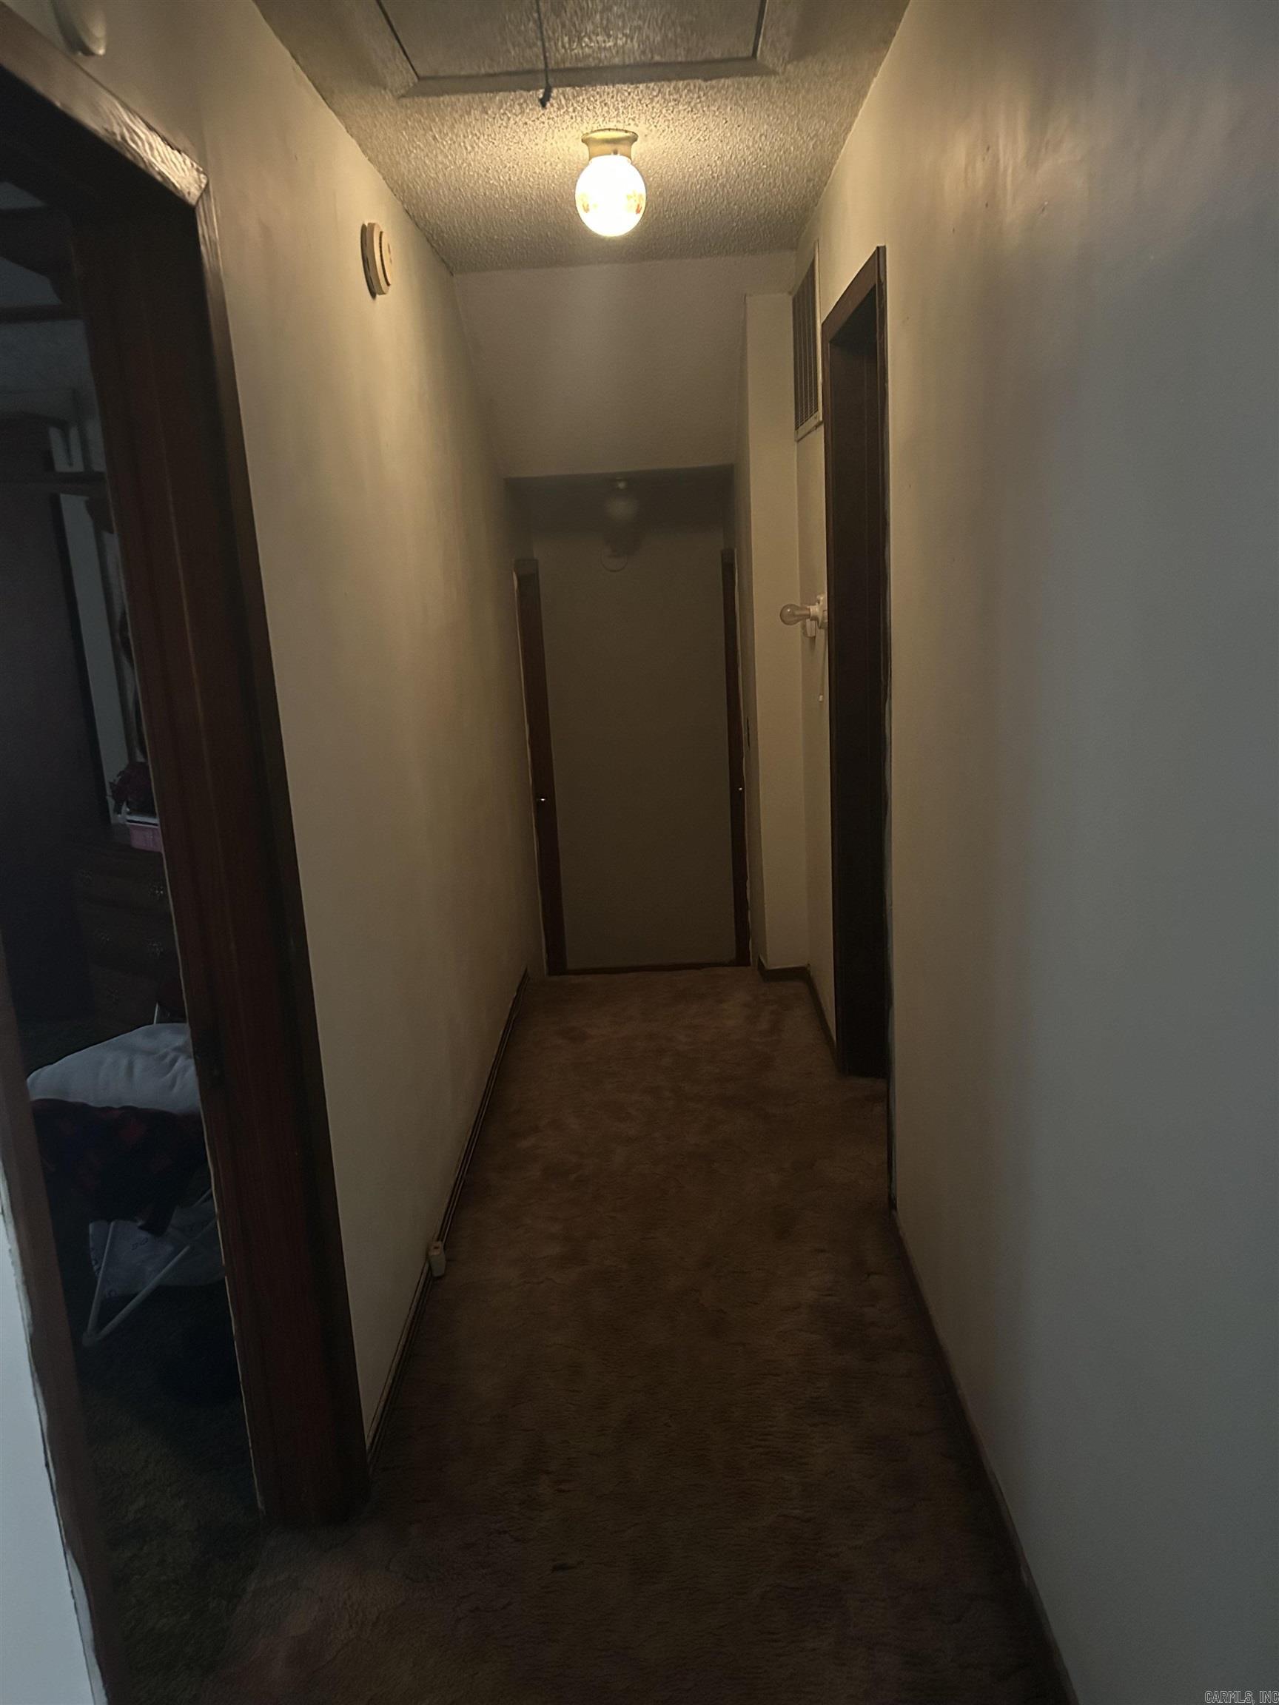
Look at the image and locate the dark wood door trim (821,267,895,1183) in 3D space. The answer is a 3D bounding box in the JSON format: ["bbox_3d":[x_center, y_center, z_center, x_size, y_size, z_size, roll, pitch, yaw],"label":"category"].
[{"bbox_3d":[0.600,-0.284,3.209,0.120,2.110,0.860,-3,13,2],"label":"dark wood door trim"}]

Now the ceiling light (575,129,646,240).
[{"bbox_3d":[-0.063,-1.457,2.800,0.154,0.200,0.154,-3,13,2],"label":"ceiling light"}]

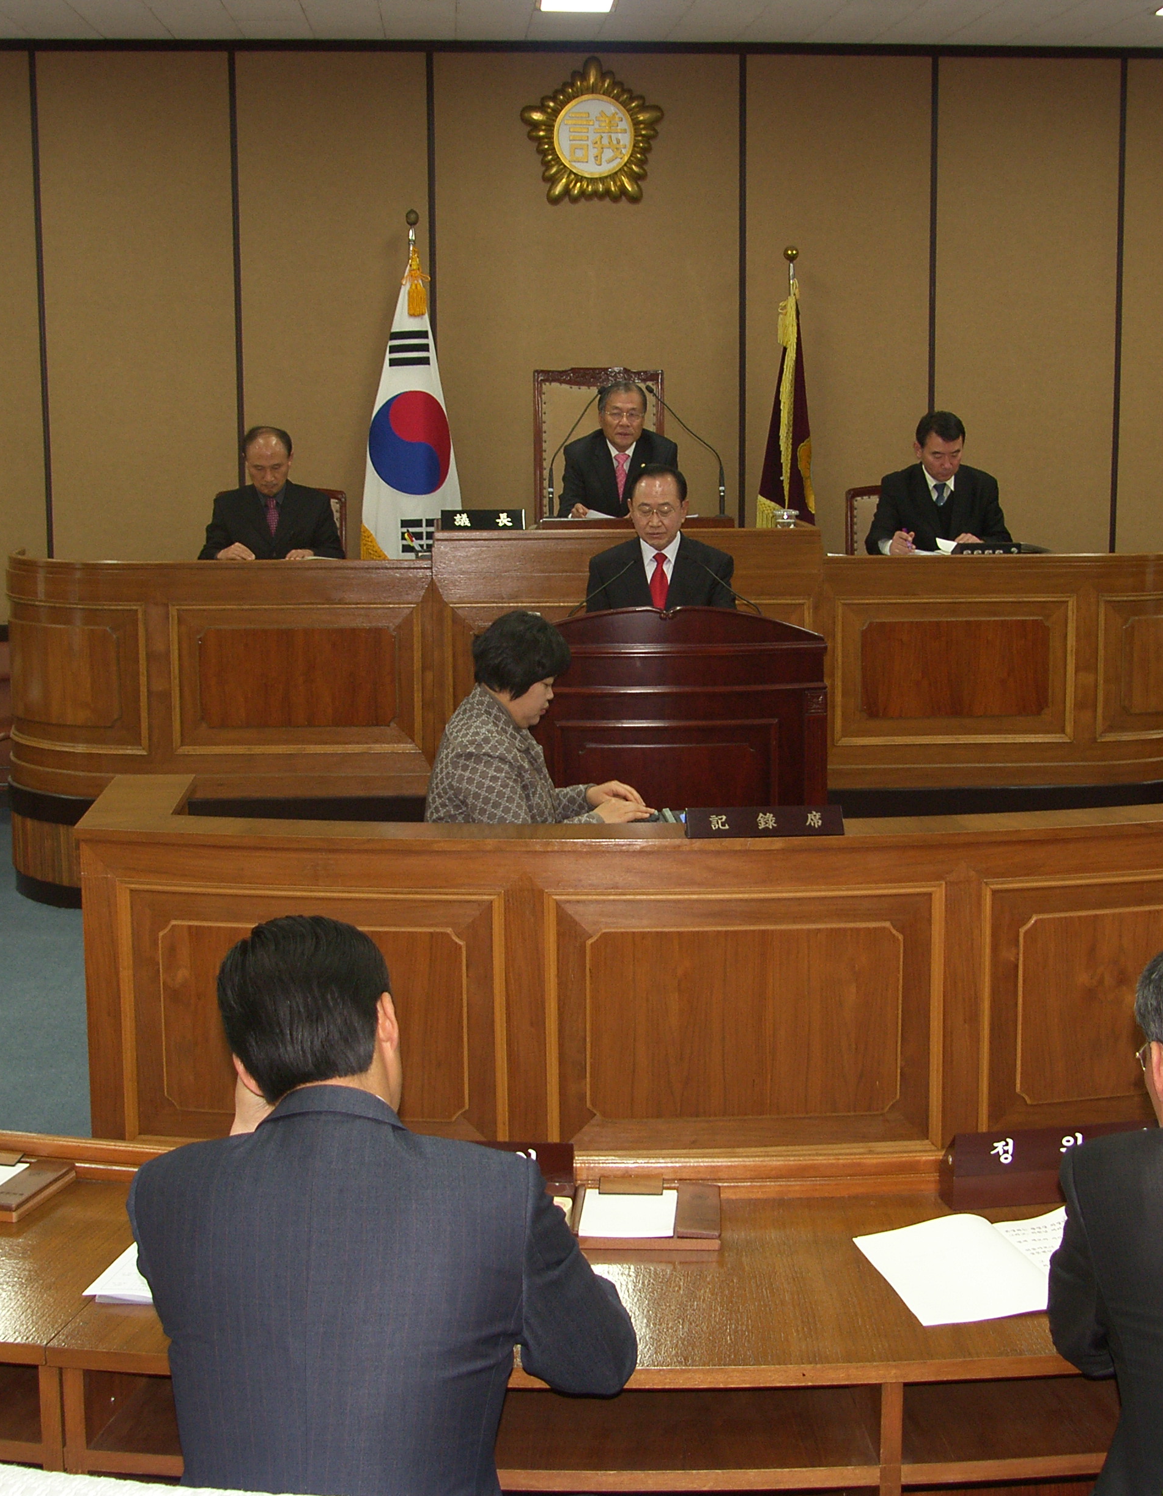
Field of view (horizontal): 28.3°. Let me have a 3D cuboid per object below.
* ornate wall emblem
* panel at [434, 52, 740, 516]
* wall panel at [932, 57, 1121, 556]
[{"bbox_3d":[0.049,-2.763,10.308,0.640,0.640,0.080,-1,8,-4],"label":"ornate wall emblem"},{"bbox_3d":[0.033,-1.850,10.502,1.380,2.540,0.050,-1,8,-4],"label":"panel"},{"bbox_3d":[2.043,-1.871,10.609,0.840,2.500,0.040,-1,8,-4],"label":"wall panel"}]

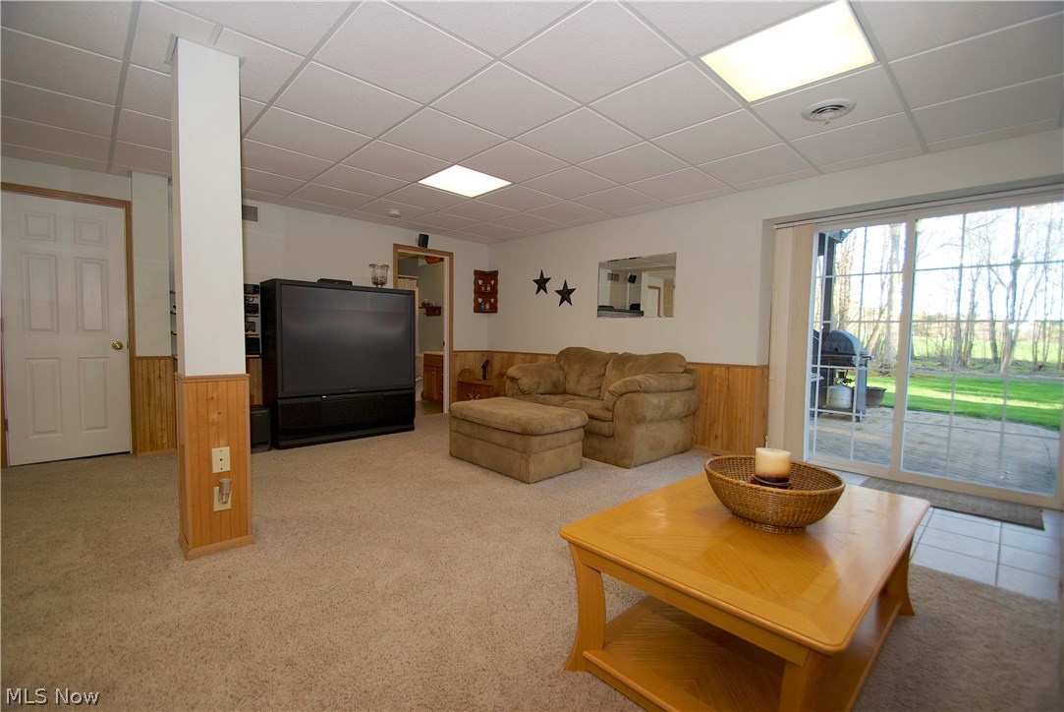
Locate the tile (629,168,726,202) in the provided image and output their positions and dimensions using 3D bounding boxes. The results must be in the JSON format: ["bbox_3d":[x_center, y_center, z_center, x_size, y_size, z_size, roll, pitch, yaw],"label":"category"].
[{"bbox_3d":[1.201,-1.411,3.668,0.616,0.020,0.597,-2,5,-44],"label":"tile"}]

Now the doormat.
[{"bbox_3d":[2.723,0.940,2.927,0.440,0.012,0.830,-2,4,-44],"label":"doormat"}]

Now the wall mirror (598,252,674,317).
[{"bbox_3d":[1.052,-0.701,4.580,0.020,0.615,0.921,-2,5,-44],"label":"wall mirror"}]

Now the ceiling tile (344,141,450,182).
[{"bbox_3d":[-0.988,-1.425,3.282,0.600,0.025,0.600,-2,4,-44],"label":"ceiling tile"}]

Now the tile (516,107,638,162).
[{"bbox_3d":[0.297,-1.379,2.827,0.602,0.020,0.602,-2,4,-44],"label":"tile"}]

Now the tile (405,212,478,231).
[{"bbox_3d":[-0.959,-1.524,5.012,0.605,0.025,0.605,-3,5,-44],"label":"tile"}]

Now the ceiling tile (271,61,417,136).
[{"bbox_3d":[-1.004,-1.376,2.420,0.602,0.020,0.602,-2,4,-44],"label":"ceiling tile"}]

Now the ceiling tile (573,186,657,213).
[{"bbox_3d":[0.751,-1.448,4.124,0.605,0.025,0.605,-3,5,-44],"label":"ceiling tile"}]

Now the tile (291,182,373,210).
[{"bbox_3d":[-1.836,-1.487,4.156,0.600,0.025,0.600,-2,4,-44],"label":"tile"}]

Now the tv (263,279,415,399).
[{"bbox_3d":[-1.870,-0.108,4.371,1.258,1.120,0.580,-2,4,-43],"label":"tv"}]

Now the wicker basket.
[{"bbox_3d":[0.790,0.463,1.495,0.405,0.155,0.405,-3,5,-44],"label":"wicker basket"}]

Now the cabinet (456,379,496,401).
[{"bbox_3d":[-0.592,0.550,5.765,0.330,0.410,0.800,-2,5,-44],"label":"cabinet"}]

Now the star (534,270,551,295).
[{"bbox_3d":[0.112,-0.905,5.462,0.040,0.310,0.315,-2,4,-44],"label":"star"}]

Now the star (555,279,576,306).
[{"bbox_3d":[0.386,-0.742,5.260,0.040,0.312,0.330,-2,5,-44],"label":"star"}]

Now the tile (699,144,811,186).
[{"bbox_3d":[1.598,-1.381,3.235,0.602,0.020,0.602,-2,4,-44],"label":"tile"}]

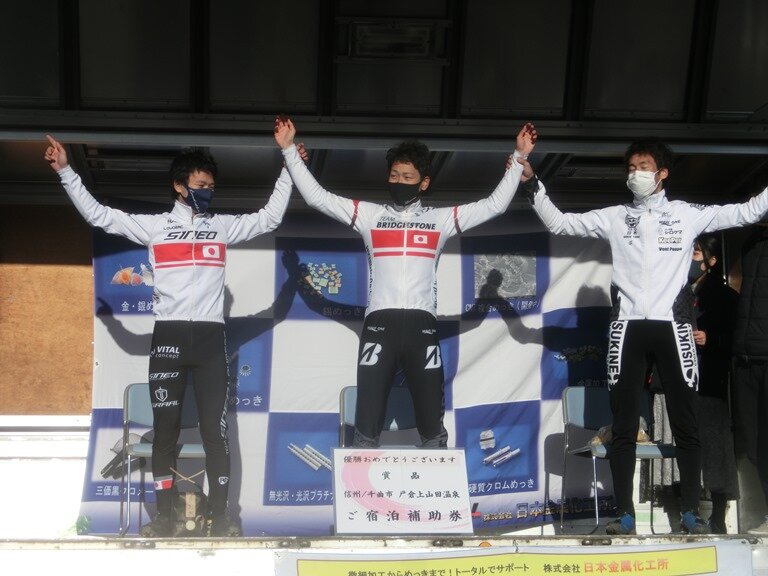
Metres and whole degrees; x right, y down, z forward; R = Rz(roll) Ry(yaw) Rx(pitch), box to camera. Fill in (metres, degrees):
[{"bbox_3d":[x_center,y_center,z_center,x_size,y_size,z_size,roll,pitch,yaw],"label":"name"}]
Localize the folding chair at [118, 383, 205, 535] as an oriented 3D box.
[{"bbox_3d":[-1.008,0.820,7.221,0.480,0.735,0.470,1,-9,-11],"label":"folding chair"}]

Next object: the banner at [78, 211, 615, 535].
[{"bbox_3d":[-0.172,0.461,8.228,2.930,1.760,0.180,1,-9,-5],"label":"banner"}]

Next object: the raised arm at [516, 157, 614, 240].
[{"bbox_3d":[0.836,-0.412,6.947,0.430,0.360,0.200,1,-9,-6],"label":"raised arm"}]

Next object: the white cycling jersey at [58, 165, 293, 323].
[{"bbox_3d":[-0.935,-0.200,6.763,1.020,0.690,0.320,1,-9,-11],"label":"white cycling jersey"}]

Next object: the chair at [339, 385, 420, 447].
[{"bbox_3d":[0.060,0.825,7.280,0.480,0.735,0.470,1,-9,-11],"label":"chair"}]

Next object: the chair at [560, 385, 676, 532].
[{"bbox_3d":[1.174,0.826,7.320,0.480,0.735,0.470,2,-9,-13],"label":"chair"}]

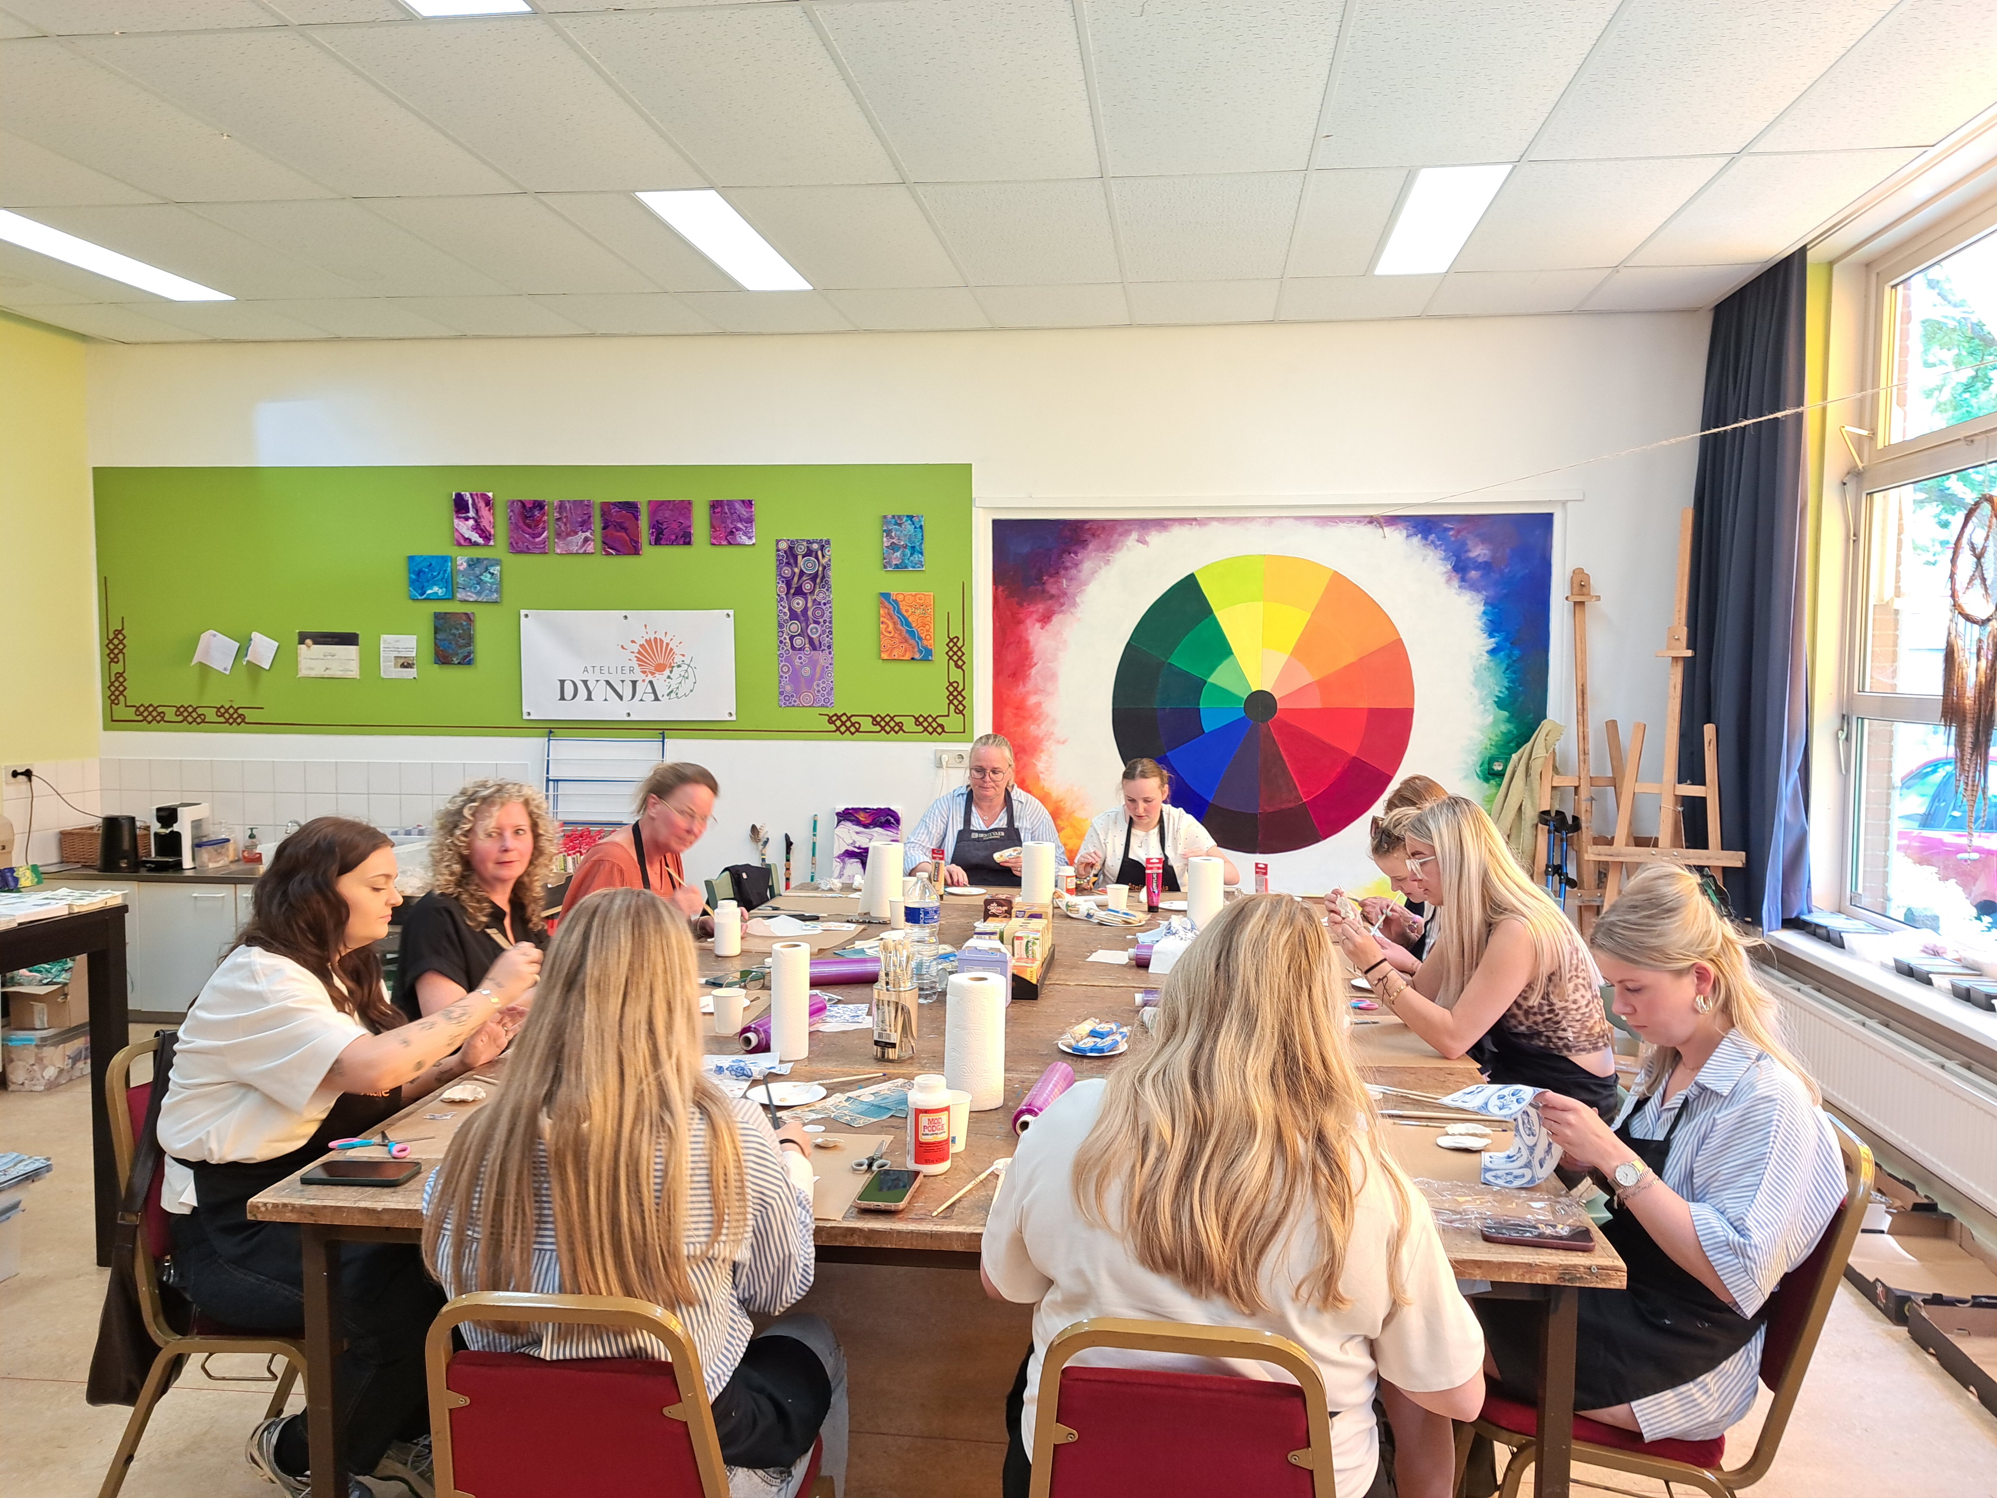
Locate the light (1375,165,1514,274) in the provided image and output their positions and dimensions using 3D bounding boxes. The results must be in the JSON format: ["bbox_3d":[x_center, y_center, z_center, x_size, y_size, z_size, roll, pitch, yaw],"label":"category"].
[{"bbox_3d":[1.437,-1.722,4.548,0.280,0.060,1.170,1,4,7],"label":"light"}]

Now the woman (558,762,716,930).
[{"bbox_3d":[-1.070,0.691,4.378,0.730,1.290,0.520,3,4,27],"label":"woman"}]

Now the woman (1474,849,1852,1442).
[{"bbox_3d":[1.034,0.850,2.351,0.710,1.298,0.500,1,4,7],"label":"woman"}]

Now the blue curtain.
[{"bbox_3d":[2.811,-0.567,5.219,0.190,2.360,0.920,1,4,7],"label":"blue curtain"}]

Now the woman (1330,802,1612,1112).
[{"bbox_3d":[1.116,0.778,3.265,0.740,1.315,0.520,1,4,12],"label":"woman"}]

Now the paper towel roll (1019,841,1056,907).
[{"bbox_3d":[0.137,0.446,4.763,0.113,0.240,0.113,1,4,7],"label":"paper towel roll"}]

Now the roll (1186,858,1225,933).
[{"bbox_3d":[0.665,0.474,4.434,0.113,0.240,0.113,1,4,7],"label":"roll"}]

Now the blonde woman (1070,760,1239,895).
[{"bbox_3d":[0.612,0.657,5.393,0.610,1.250,0.720,1,4,12],"label":"blonde woman"}]

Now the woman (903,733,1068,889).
[{"bbox_3d":[-0.050,0.606,5.525,0.620,1.320,0.720,1,4,4],"label":"woman"}]

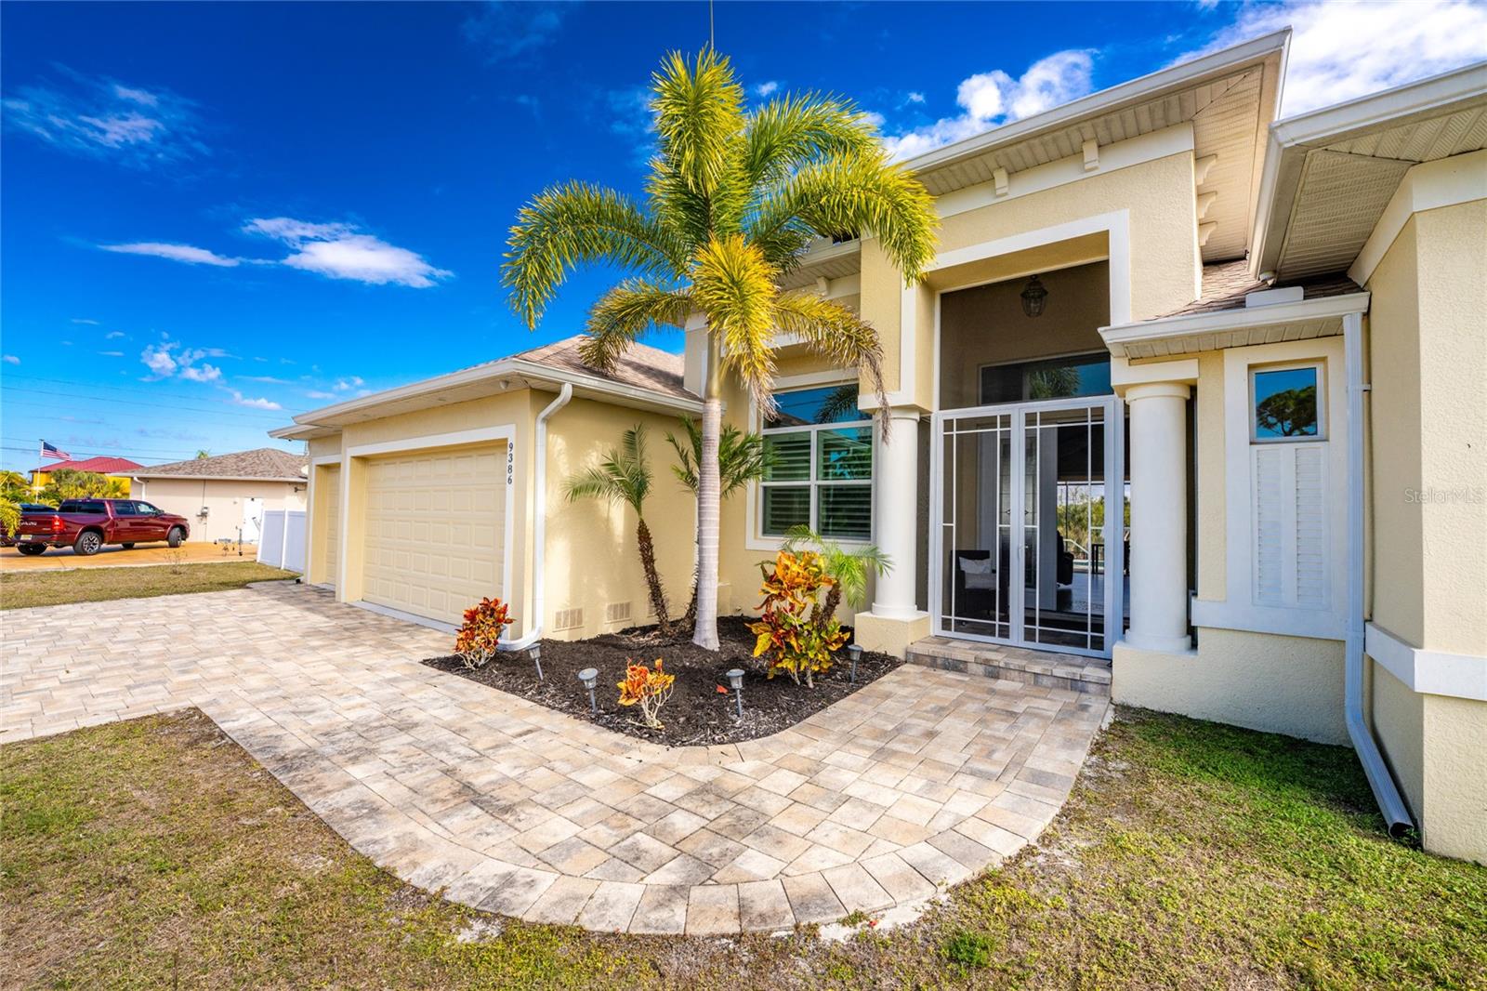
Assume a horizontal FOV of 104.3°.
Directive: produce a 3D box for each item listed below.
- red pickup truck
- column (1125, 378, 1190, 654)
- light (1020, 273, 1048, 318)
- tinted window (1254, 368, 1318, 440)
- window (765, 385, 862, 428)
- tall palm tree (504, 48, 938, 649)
[{"bbox_3d":[-24.200,1.130,22.000,2.080,1.960,5.900,1,-2,-8],"label":"red pickup truck"},{"bbox_3d":[3.717,0.183,5.179,0.470,2.310,0.470,0,-2,38],"label":"column"},{"bbox_3d":[3.433,-2.349,6.818,0.300,0.490,0.300,0,-2,38],"label":"light"},{"bbox_3d":[4.257,-0.724,4.531,0.390,0.570,0.090,0,-2,38],"label":"tinted window"},{"bbox_3d":[0.984,-1.209,8.011,1.720,0.520,0.100,0,-2,38],"label":"window"},{"bbox_3d":[-0.250,-1.520,6.200,4.400,6.300,4.200,1,-2,0],"label":"tall palm tree"}]

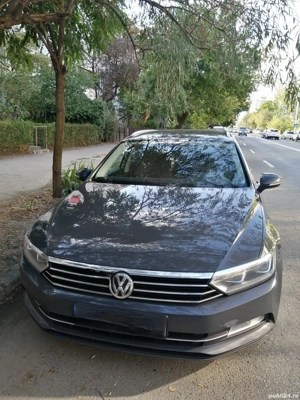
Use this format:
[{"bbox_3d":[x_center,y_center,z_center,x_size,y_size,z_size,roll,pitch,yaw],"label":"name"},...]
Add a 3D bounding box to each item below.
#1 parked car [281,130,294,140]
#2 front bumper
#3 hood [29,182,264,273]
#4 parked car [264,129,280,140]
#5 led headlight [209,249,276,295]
[{"bbox_3d":[23.103,-10.853,52.500,1.770,1.460,4.350,3,13,14],"label":"parked car"},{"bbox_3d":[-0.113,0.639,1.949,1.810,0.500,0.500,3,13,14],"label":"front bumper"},{"bbox_3d":[-0.004,0.121,2.292,1.560,0.280,1.220,3,13,14],"label":"hood"},{"bbox_3d":[19.192,-10.287,49.000,1.820,1.620,4.400,3,13,14],"label":"parked car"},{"bbox_3d":[0.540,0.415,1.792,0.370,0.190,0.390,3,13,14],"label":"led headlight"}]

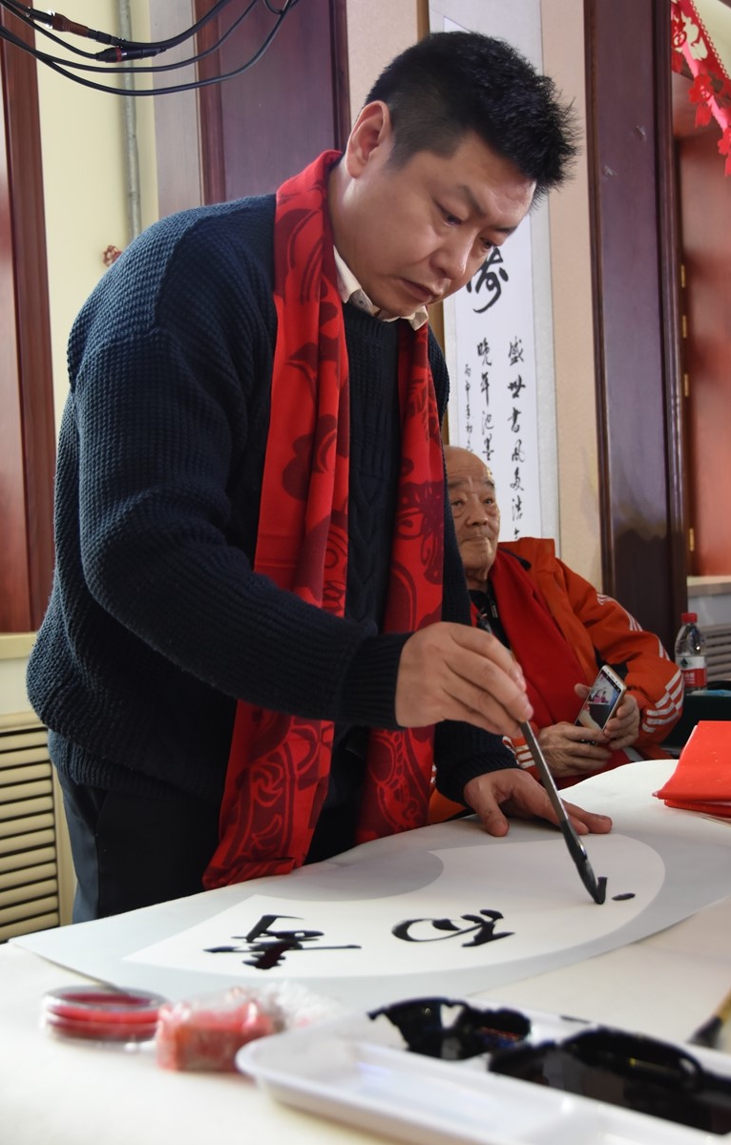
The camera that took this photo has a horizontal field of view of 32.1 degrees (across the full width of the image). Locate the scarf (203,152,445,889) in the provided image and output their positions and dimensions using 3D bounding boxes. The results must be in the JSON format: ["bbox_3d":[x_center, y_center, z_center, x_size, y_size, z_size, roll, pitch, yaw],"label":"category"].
[{"bbox_3d":[-0.037,-0.045,1.160,0.210,0.640,0.270,0,3,45],"label":"scarf"}]

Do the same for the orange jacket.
[{"bbox_3d":[0.290,0.220,2.280,0.600,0.560,0.460,-3,2,-20],"label":"orange jacket"}]

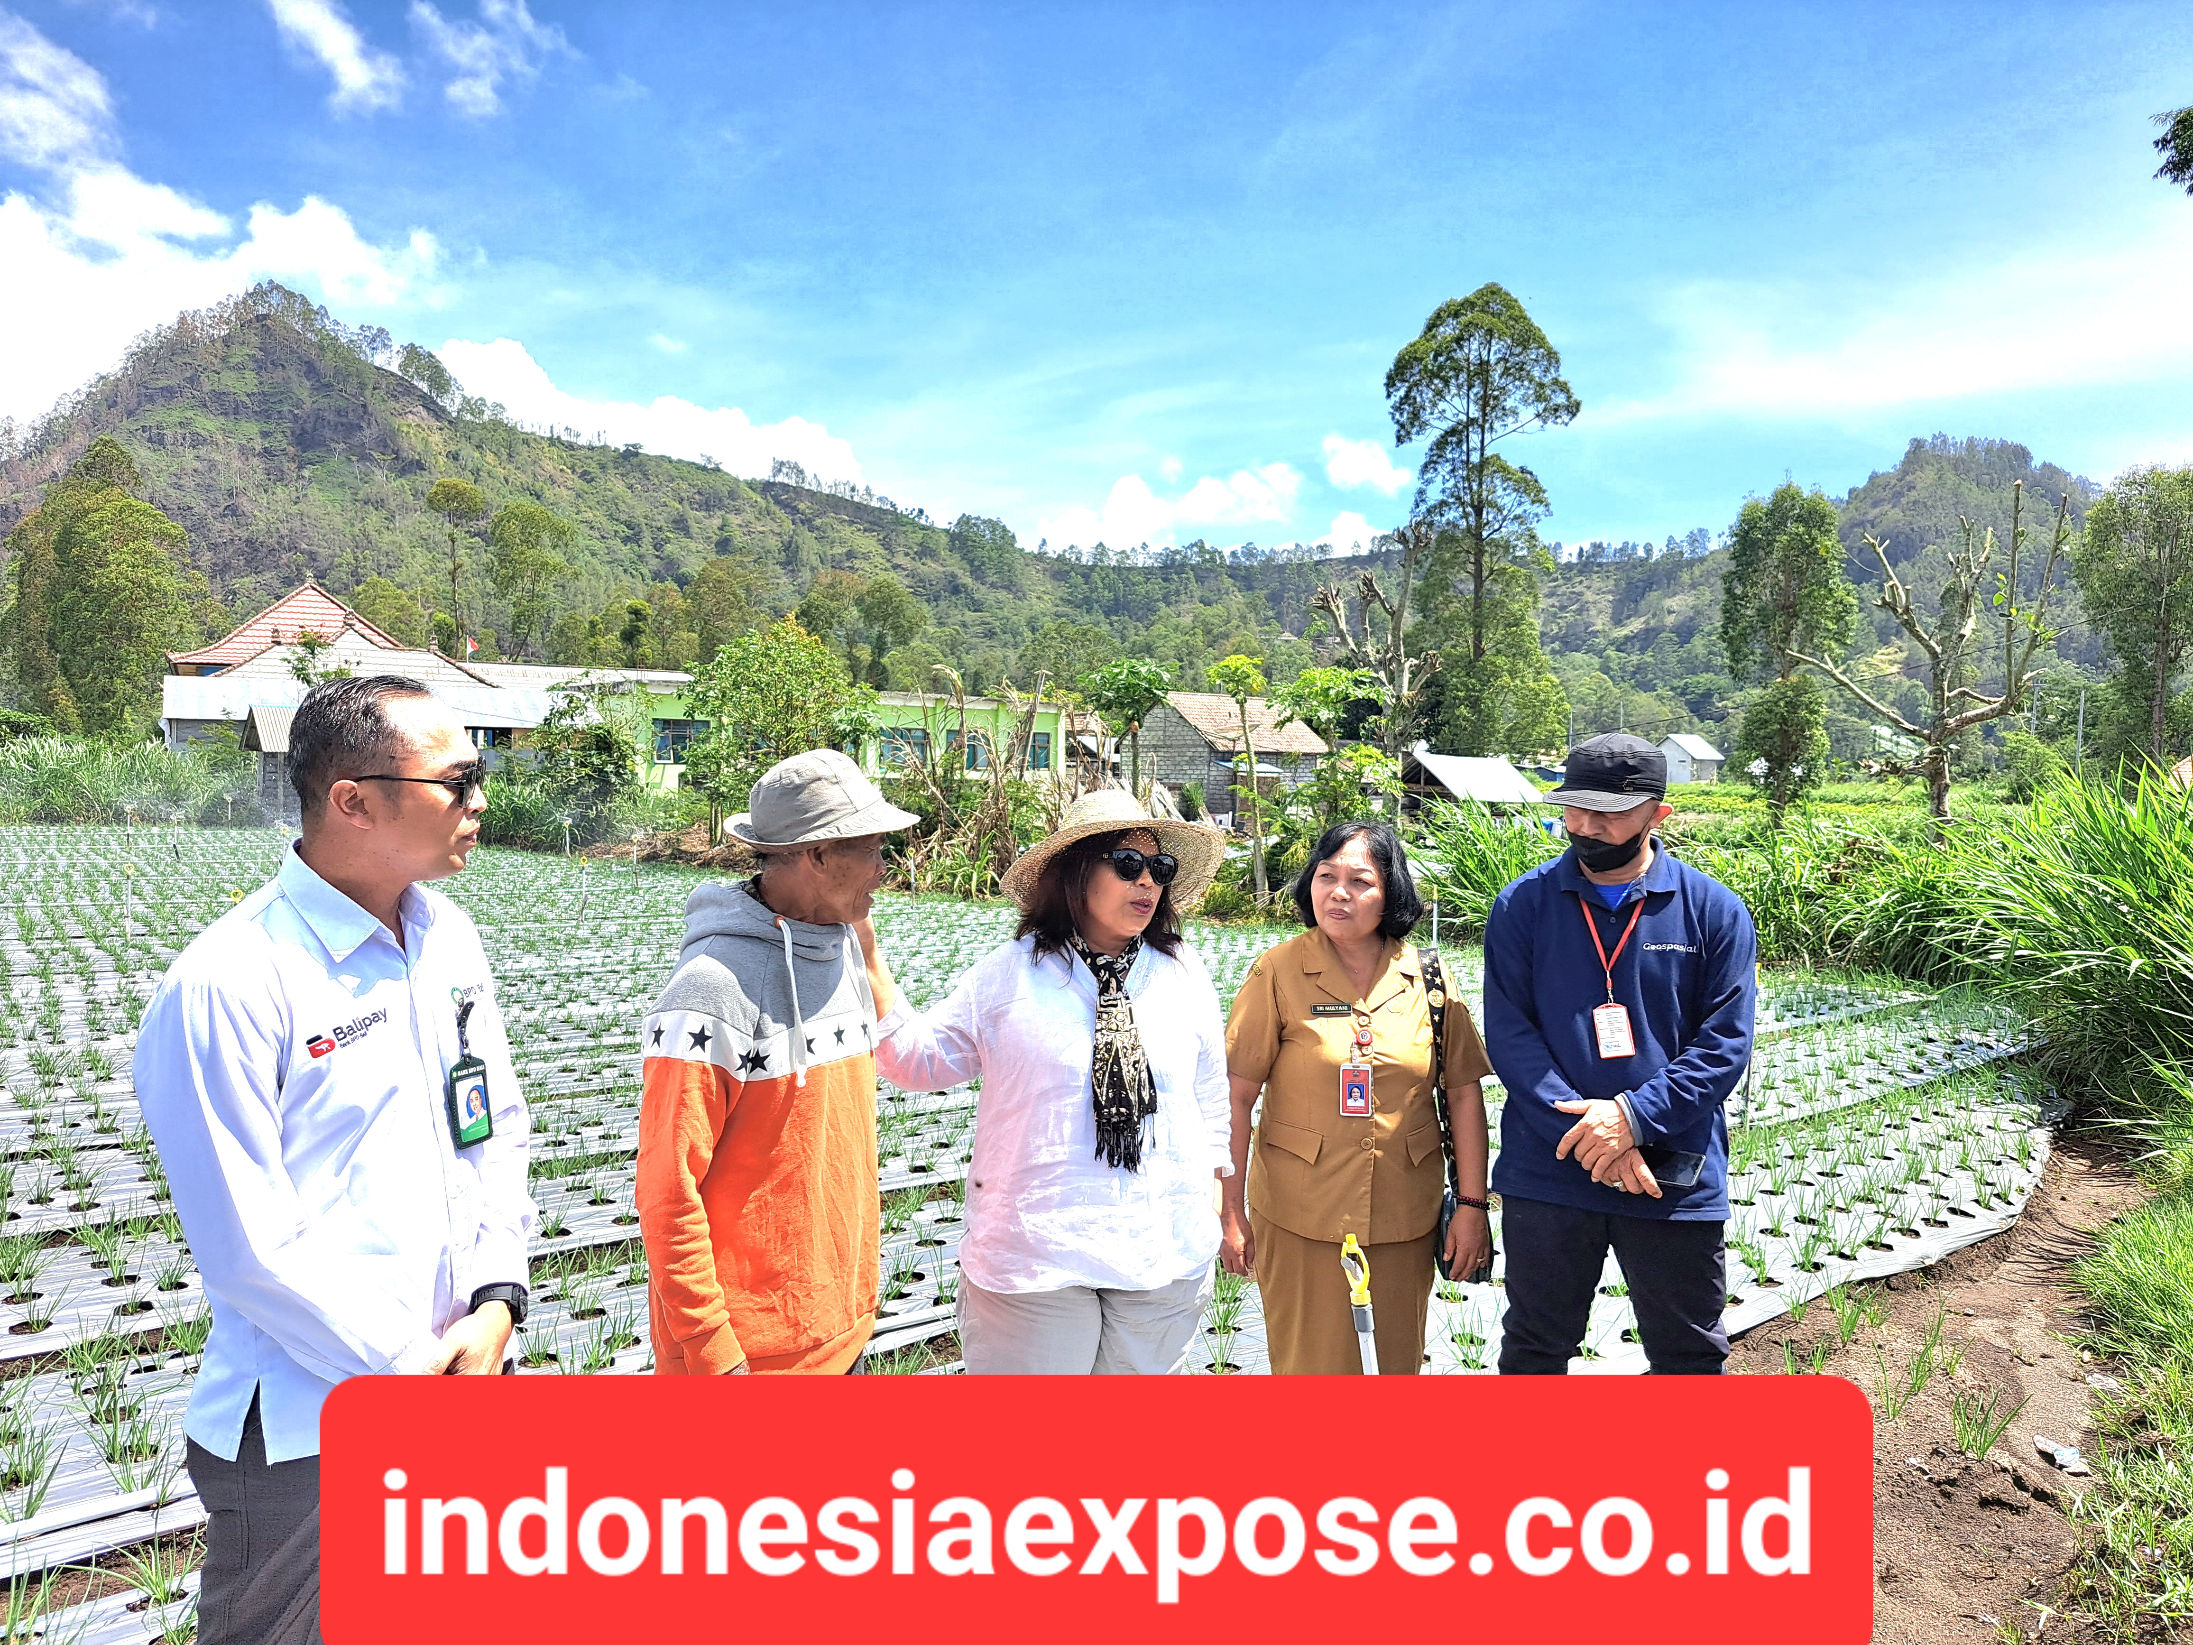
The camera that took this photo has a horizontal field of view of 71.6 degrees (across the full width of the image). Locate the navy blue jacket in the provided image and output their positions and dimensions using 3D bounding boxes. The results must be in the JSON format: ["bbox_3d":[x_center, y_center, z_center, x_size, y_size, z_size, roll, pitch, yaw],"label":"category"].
[{"bbox_3d":[0.932,0.352,2.730,0.490,0.660,0.320,0,1,22],"label":"navy blue jacket"}]

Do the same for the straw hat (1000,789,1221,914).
[{"bbox_3d":[0.015,0.041,2.500,0.370,0.150,0.380,0,-19,-31],"label":"straw hat"}]

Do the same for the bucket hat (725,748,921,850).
[{"bbox_3d":[-0.425,-0.040,2.320,0.310,0.145,0.280,-10,5,-25],"label":"bucket hat"}]

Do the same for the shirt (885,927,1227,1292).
[{"bbox_3d":[-0.070,0.461,2.540,0.580,0.590,0.340,0,1,-7],"label":"shirt"}]

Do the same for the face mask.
[{"bbox_3d":[0.879,0.039,2.650,0.135,0.085,0.085,1,16,45],"label":"face mask"}]

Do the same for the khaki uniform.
[{"bbox_3d":[0.522,0.730,3.020,0.520,1.040,0.300,0,2,-1],"label":"khaki uniform"}]

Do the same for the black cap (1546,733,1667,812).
[{"bbox_3d":[0.896,-0.096,2.710,0.185,0.120,0.250,1,15,45],"label":"black cap"}]

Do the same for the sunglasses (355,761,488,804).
[{"bbox_3d":[-0.816,-0.047,1.800,0.150,0.047,0.145,0,1,-10],"label":"sunglasses"}]

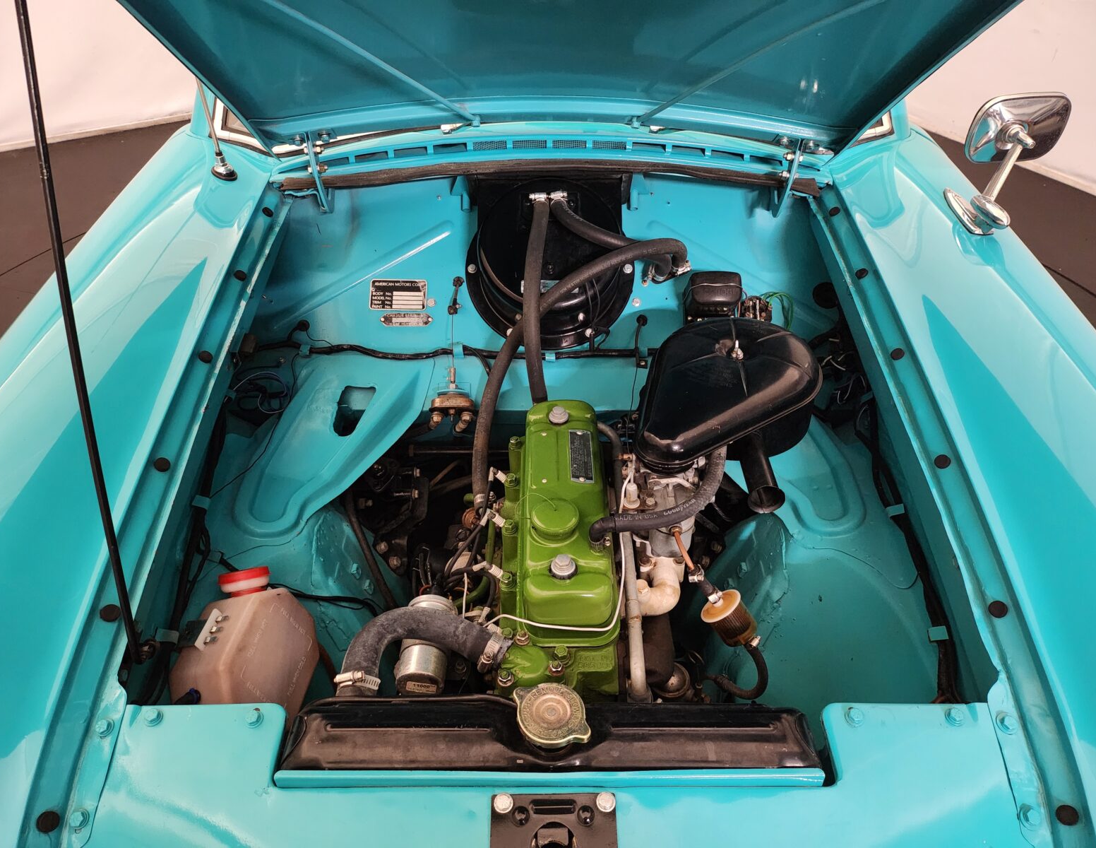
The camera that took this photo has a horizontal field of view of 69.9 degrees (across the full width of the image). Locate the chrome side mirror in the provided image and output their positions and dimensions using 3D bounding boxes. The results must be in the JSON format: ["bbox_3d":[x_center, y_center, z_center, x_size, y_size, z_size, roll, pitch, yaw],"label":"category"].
[{"bbox_3d":[0.671,-0.381,1.145,0.143,0.205,0.105,-5,43,-5],"label":"chrome side mirror"}]

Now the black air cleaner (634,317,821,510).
[{"bbox_3d":[0.228,-0.020,1.000,0.245,0.135,0.270,0,43,0],"label":"black air cleaner"}]

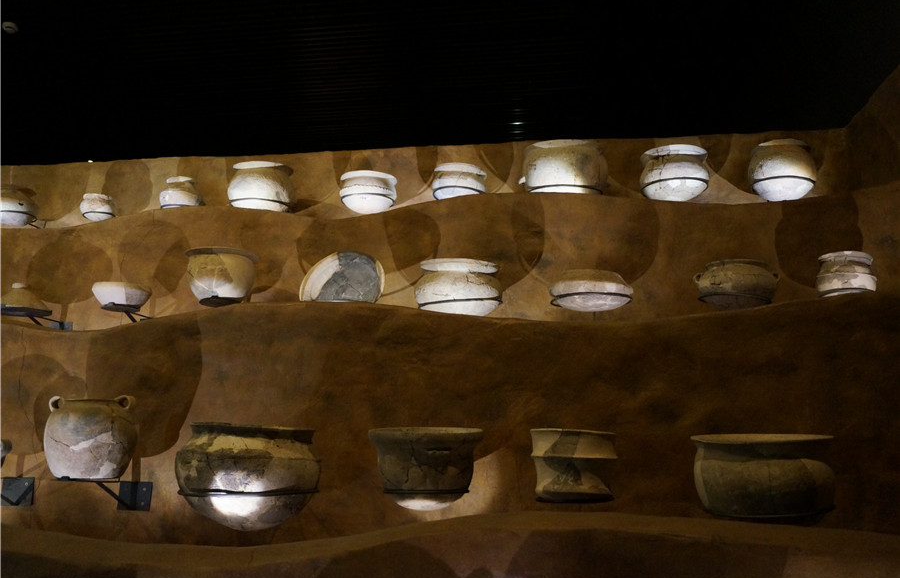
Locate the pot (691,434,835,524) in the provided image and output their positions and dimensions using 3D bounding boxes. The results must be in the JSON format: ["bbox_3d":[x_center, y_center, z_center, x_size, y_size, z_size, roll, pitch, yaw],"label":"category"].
[{"bbox_3d":[0.777,0.477,2.105,0.330,0.208,0.330,-1,-11,7],"label":"pot"}]

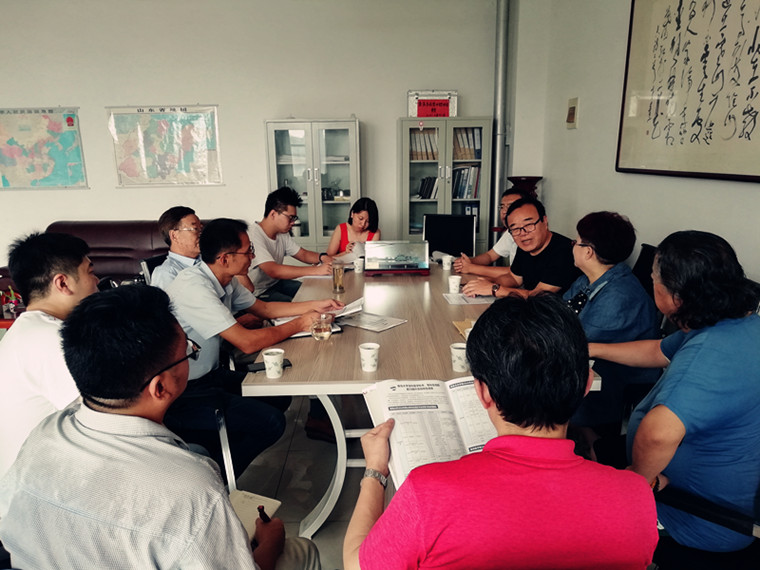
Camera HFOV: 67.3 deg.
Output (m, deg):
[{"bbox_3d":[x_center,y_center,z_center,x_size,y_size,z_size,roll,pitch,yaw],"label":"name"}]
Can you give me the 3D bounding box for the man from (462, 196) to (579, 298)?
[{"bbox_3d":[0.801,0.161,3.104,0.720,1.250,0.550,-9,15,-31],"label":"man"}]

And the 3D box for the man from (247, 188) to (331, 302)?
[{"bbox_3d":[-0.535,0.041,3.575,0.690,1.310,0.530,-2,13,-6],"label":"man"}]

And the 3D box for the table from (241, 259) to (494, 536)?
[{"bbox_3d":[0.135,0.425,3.127,1.190,0.745,2.360,-1,13,0],"label":"table"}]

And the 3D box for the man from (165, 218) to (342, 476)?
[{"bbox_3d":[-0.542,0.326,2.471,0.780,1.250,0.550,-4,13,-14],"label":"man"}]

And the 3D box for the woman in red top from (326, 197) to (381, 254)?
[{"bbox_3d":[-0.172,-0.075,4.342,0.450,1.180,0.720,-2,13,-3],"label":"woman in red top"}]

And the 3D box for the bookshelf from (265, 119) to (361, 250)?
[{"bbox_3d":[-0.628,-0.718,5.780,0.870,1.800,0.400,-1,13,0],"label":"bookshelf"}]

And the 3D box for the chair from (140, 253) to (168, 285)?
[{"bbox_3d":[-0.919,0.288,3.238,0.600,0.990,0.540,2,13,11],"label":"chair"}]

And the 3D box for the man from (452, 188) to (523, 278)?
[{"bbox_3d":[0.803,-0.005,3.804,0.750,1.260,0.520,-5,14,-18],"label":"man"}]

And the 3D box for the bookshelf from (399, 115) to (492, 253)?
[{"bbox_3d":[0.639,-0.738,5.789,0.870,1.800,0.400,-1,13,0],"label":"bookshelf"}]

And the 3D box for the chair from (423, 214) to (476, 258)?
[{"bbox_3d":[0.536,-0.049,4.633,0.530,0.980,0.600,2,13,13],"label":"chair"}]

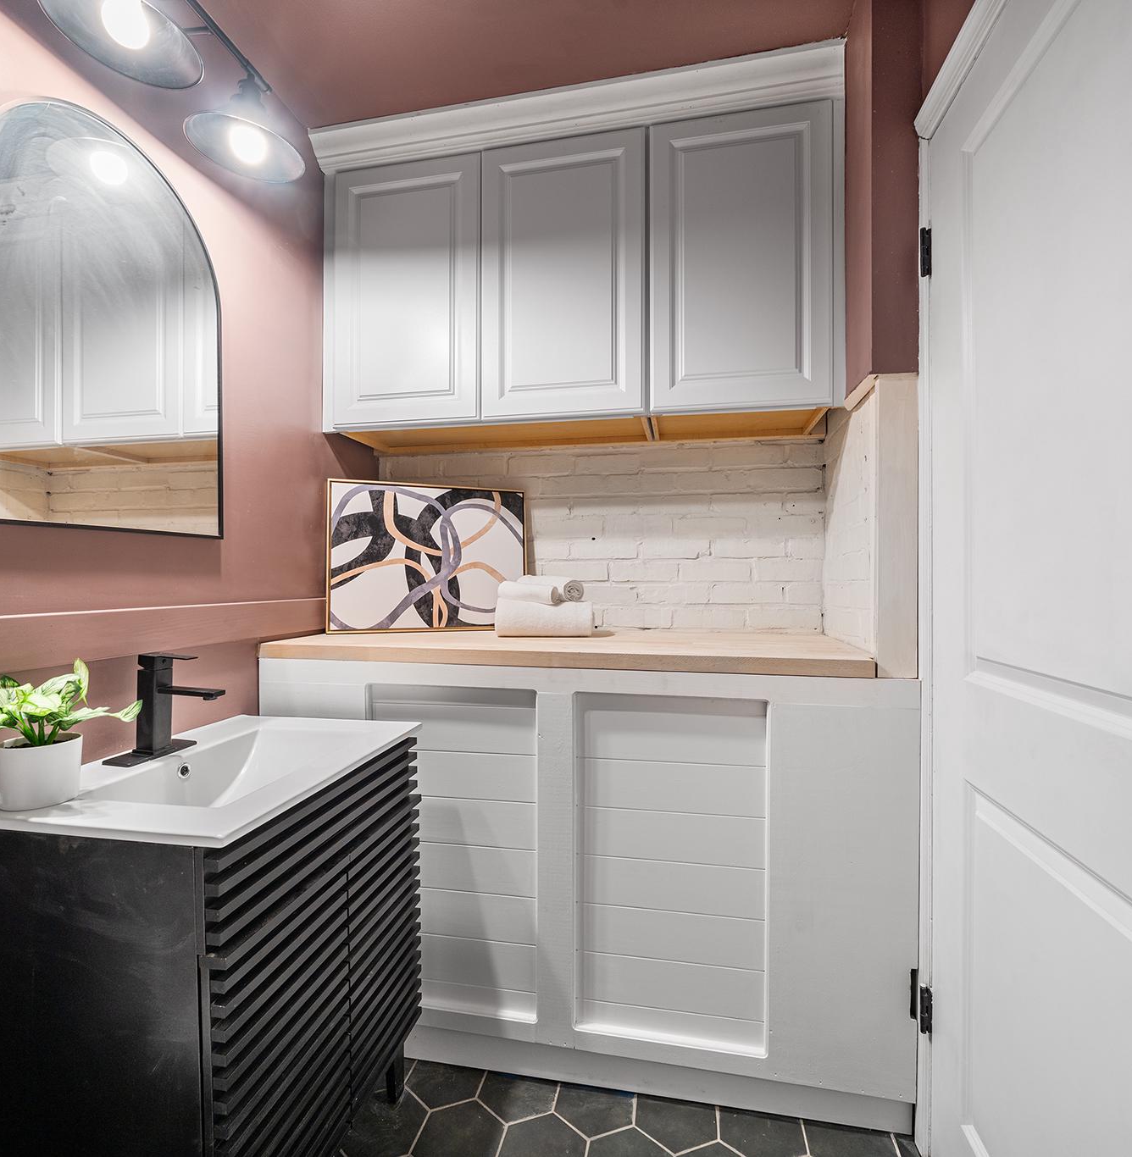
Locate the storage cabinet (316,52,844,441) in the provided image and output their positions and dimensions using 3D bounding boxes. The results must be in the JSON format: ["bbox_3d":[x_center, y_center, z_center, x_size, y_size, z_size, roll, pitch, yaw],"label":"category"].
[{"bbox_3d":[0.008,-0.859,1.696,1.449,0.845,0.365,0,0,10],"label":"storage cabinet"}]

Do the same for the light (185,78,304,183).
[{"bbox_3d":[-0.640,-0.928,1.165,0.218,0.165,0.218,0,0,10],"label":"light"}]

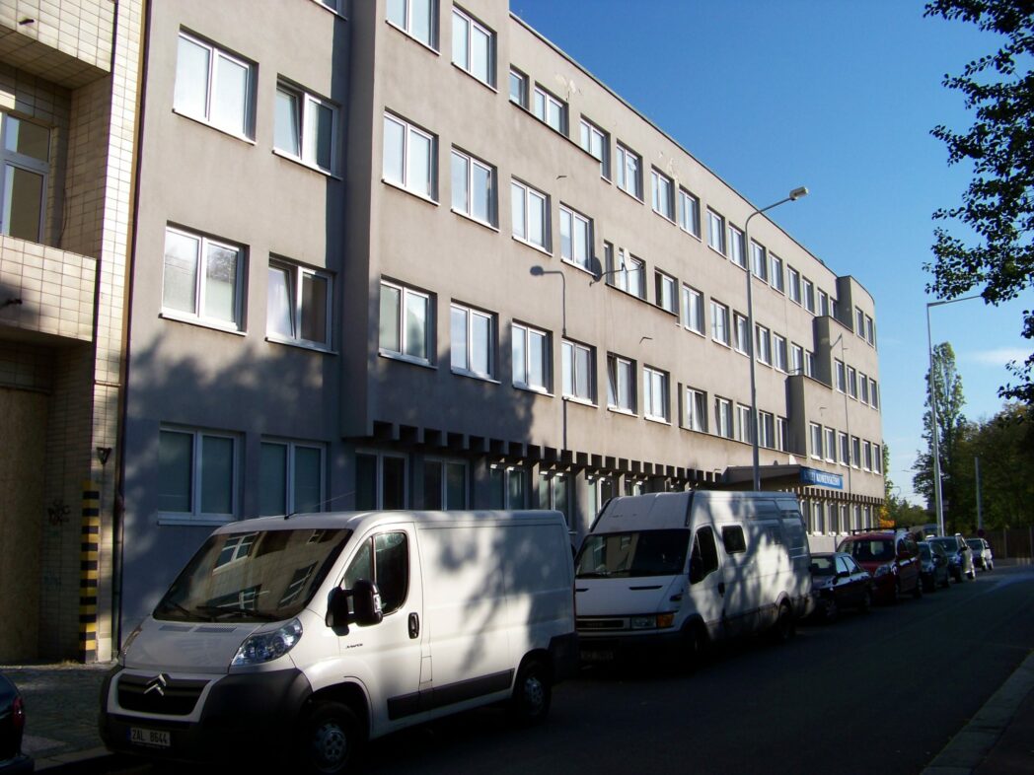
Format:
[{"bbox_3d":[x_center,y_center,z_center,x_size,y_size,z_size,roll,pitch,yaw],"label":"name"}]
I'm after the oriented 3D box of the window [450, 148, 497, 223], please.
[{"bbox_3d":[-0.892,-4.122,22.205,0.140,1.300,1.610,-6,-10,31],"label":"window"}]

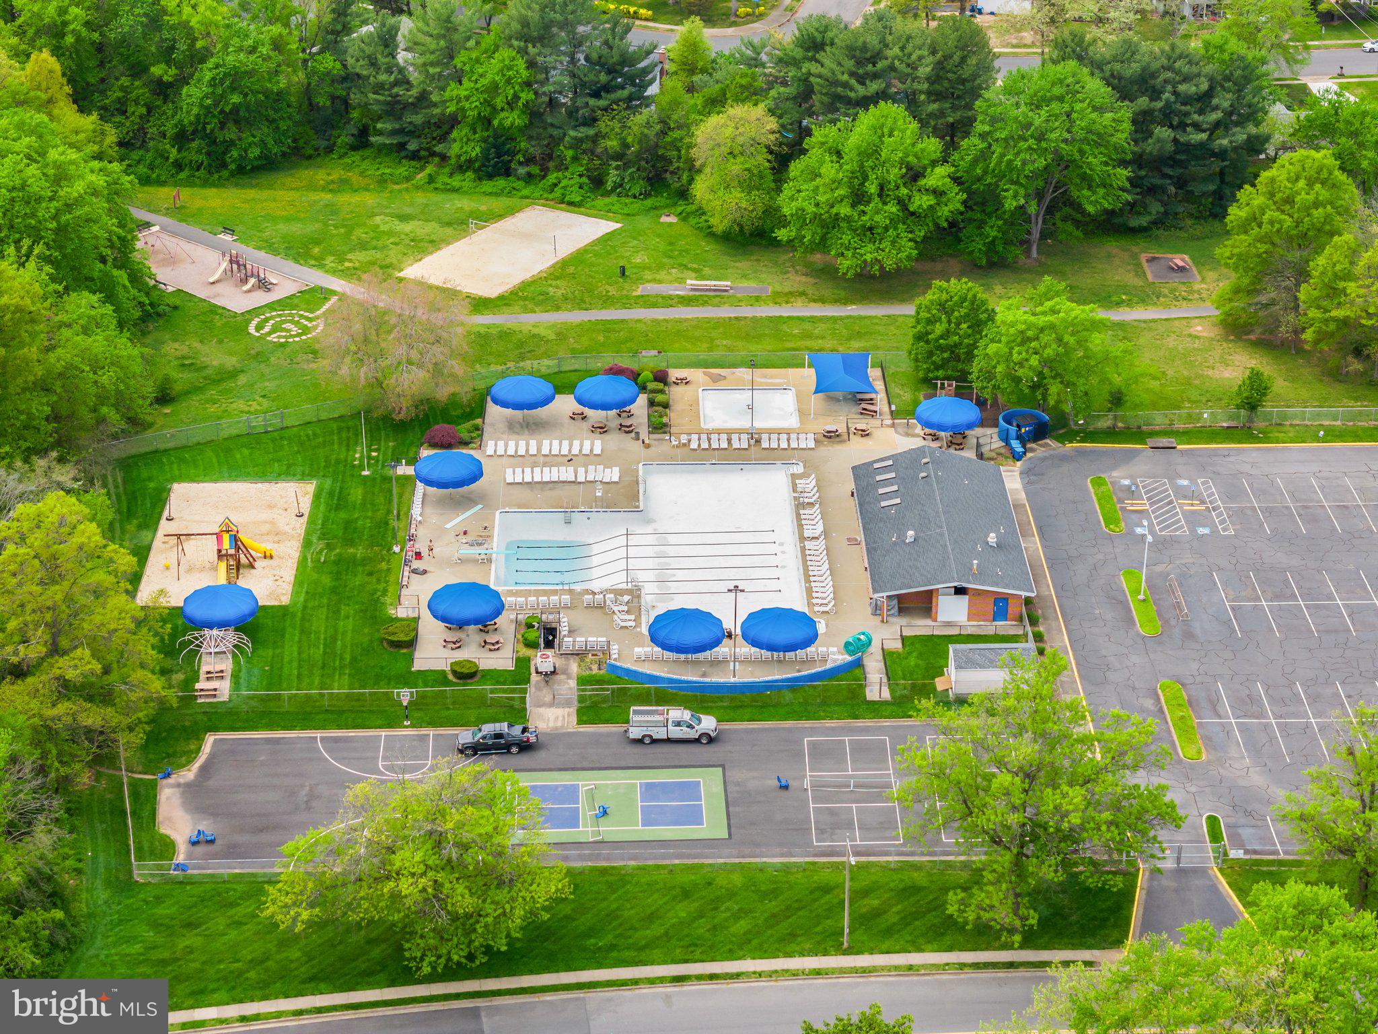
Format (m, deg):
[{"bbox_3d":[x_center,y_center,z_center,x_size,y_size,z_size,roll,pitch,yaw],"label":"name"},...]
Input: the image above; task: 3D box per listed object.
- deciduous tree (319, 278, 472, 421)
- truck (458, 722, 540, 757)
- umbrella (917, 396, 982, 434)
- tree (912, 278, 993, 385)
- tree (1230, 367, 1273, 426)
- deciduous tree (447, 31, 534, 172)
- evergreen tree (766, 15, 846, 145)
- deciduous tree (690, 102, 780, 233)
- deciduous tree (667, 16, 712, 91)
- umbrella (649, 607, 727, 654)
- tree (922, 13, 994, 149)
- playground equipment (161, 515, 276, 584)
[{"bbox_3d":[-27.405,-15.827,257.494,13.600,12.400,13.200,0,27,0],"label":"deciduous tree"},{"bbox_3d":[-14.255,16.442,207.056,5.850,1.930,2.050,-2,28,-4],"label":"truck"},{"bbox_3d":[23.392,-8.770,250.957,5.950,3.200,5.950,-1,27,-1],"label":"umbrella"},{"bbox_3d":[24.540,-17.470,261.170,7.830,9.960,7.830,0,28,0],"label":"tree"},{"bbox_3d":[51.531,-10.942,253.927,3.900,5.700,3.700,0,28,0],"label":"tree"},{"bbox_3d":[-22.515,-45.956,312.180,9.600,16.200,9.400,0,27,0],"label":"deciduous tree"},{"bbox_3d":[13.421,-49.092,316.027,9.400,17.000,9.400,0,28,0],"label":"evergreen tree"},{"bbox_3d":[4.860,-36.660,292.980,9.390,13.720,9.390,0,28,0],"label":"deciduous tree"},{"bbox_3d":[0.066,-54.571,335.266,5.600,10.500,5.600,0,27,0],"label":"deciduous tree"},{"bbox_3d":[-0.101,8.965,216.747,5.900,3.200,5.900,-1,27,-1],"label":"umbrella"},{"bbox_3d":[30.387,-47.391,312.247,8.400,18.700,8.400,0,27,0],"label":"tree"},{"bbox_3d":[-38.931,2.680,229.788,8.900,4.700,6.200,-1,27,-1],"label":"playground equipment"}]

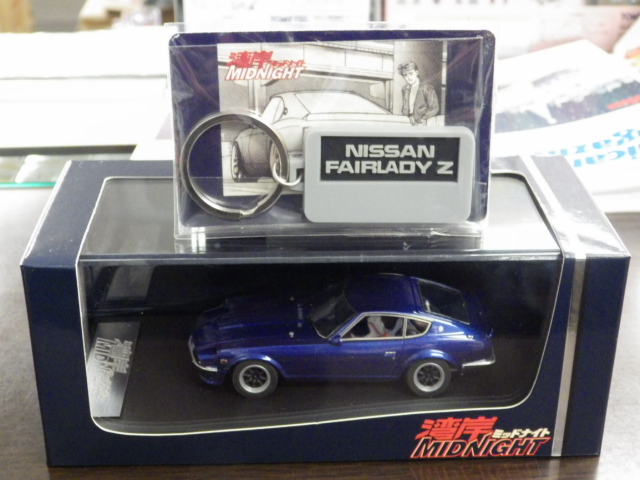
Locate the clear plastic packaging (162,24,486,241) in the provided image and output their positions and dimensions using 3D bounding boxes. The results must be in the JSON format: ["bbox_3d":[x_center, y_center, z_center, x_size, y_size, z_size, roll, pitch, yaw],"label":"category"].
[{"bbox_3d":[0.003,-0.029,0.301,0.086,0.058,0.010,0,21,-1],"label":"clear plastic packaging"}]

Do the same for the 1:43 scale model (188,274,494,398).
[{"bbox_3d":[0.007,0.027,0.348,0.096,0.029,0.039,0,26,-1],"label":"1:43 scale model"}]

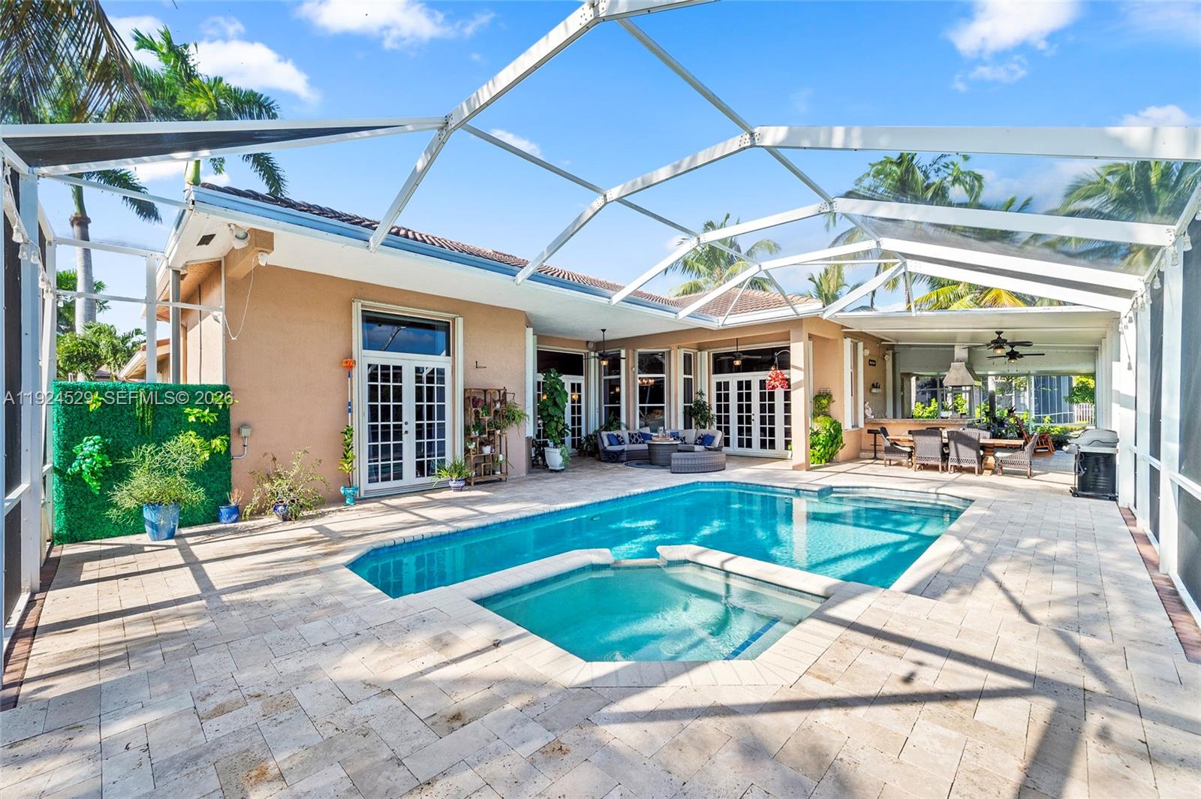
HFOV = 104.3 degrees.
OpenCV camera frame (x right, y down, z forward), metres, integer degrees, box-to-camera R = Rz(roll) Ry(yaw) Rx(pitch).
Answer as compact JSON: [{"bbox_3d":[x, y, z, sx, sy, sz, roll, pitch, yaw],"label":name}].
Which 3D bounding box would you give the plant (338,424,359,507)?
[{"bbox_3d":[-4.130,1.053,7.643,0.280,1.320,0.280,0,0,0],"label":"plant"}]

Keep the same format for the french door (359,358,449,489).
[{"bbox_3d":[-3.594,0.430,8.776,0.120,2.380,1.680,-1,-1,45],"label":"french door"}]

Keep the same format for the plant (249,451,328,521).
[{"bbox_3d":[-4.436,1.194,6.659,0.980,1.000,0.880,0,-1,-34],"label":"plant"}]

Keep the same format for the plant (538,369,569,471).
[{"bbox_3d":[-1.161,0.501,11.547,0.750,2.480,0.680,0,0,0],"label":"plant"}]

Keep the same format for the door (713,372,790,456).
[{"bbox_3d":[4.716,0.441,14.272,2.850,2.420,0.120,-1,-1,45],"label":"door"}]

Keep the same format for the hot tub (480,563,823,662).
[{"bbox_3d":[0.408,1.987,3.898,2.080,0.720,2.060,0,-1,-45],"label":"hot tub"}]

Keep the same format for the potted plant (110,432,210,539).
[{"bbox_3d":[-5.310,1.034,5.671,0.930,1.300,0.880,1,-1,-43],"label":"potted plant"}]

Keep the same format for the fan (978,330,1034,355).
[{"bbox_3d":[7.644,-1.074,8.950,1.330,0.460,1.330,0,-1,-45],"label":"fan"}]

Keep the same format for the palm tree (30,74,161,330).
[{"bbox_3d":[-11.968,-2.937,11.132,2.700,9.500,2.700,0,-1,-45],"label":"palm tree"}]

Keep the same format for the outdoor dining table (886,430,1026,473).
[{"bbox_3d":[8.316,1.306,11.053,1.020,0.770,2.520,0,-1,-45],"label":"outdoor dining table"}]

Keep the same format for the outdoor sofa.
[{"bbox_3d":[1.759,1.335,13.877,3.500,0.880,1.850,0,-1,3],"label":"outdoor sofa"}]

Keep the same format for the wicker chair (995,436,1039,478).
[{"bbox_3d":[9.427,1.254,10.570,0.740,0.960,0.600,0,-1,45],"label":"wicker chair"}]

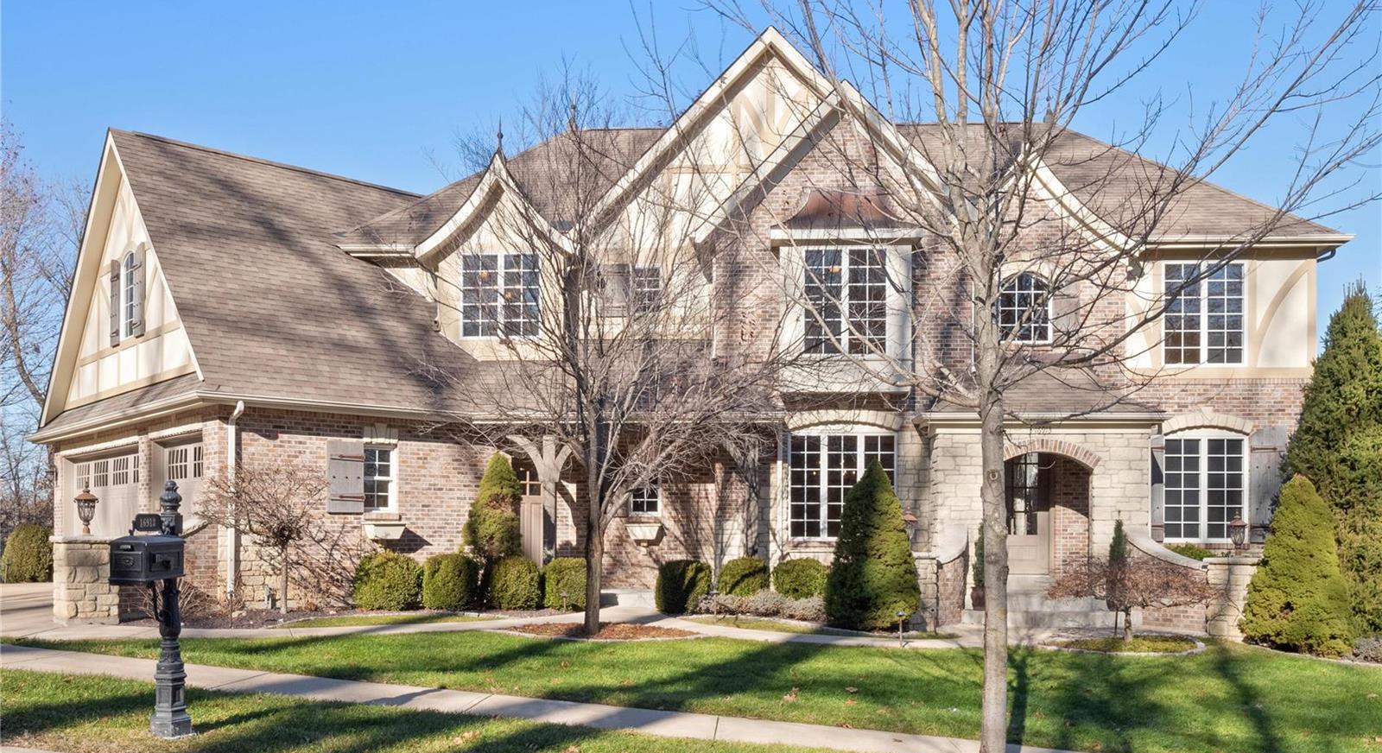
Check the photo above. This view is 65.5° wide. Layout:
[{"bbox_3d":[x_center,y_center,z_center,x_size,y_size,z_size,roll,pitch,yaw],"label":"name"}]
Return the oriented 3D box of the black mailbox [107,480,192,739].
[{"bbox_3d":[-3.480,1.557,7.020,0.260,1.680,0.580,0,-3,9],"label":"black mailbox"}]

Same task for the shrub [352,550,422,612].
[{"bbox_3d":[-5.167,3.492,18.300,1.180,1.020,1.150,0,-2,1],"label":"shrub"}]

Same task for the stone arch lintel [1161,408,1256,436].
[{"bbox_3d":[8.745,0.766,18.150,1.550,0.460,0.180,0,0,2],"label":"stone arch lintel"}]

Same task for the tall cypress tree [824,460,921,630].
[{"bbox_3d":[2.701,2.523,16.000,1.380,2.500,1.380,0,-2,0],"label":"tall cypress tree"}]

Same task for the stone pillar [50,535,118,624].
[{"bbox_3d":[-9.068,3.048,16.100,0.760,1.290,0.760,2,-2,-43],"label":"stone pillar"}]

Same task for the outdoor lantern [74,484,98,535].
[{"bbox_3d":[-9.068,1.997,16.100,0.370,0.770,0.370,2,-2,-43],"label":"outdoor lantern"}]

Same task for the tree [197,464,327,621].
[{"bbox_3d":[-5.961,2.290,15.000,1.720,2.100,1.650,0,-2,0],"label":"tree"}]

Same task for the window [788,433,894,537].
[{"bbox_3d":[2.534,1.803,17.950,1.770,1.800,0.140,0,-2,0],"label":"window"}]

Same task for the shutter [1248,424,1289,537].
[{"bbox_3d":[9.865,1.797,18.350,0.660,1.960,0.060,0,-2,0],"label":"shutter"}]

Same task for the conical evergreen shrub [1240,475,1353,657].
[{"bbox_3d":[9.817,3.040,17.400,1.820,2.850,1.820,0,-2,1],"label":"conical evergreen shrub"}]

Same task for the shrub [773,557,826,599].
[{"bbox_3d":[2.010,3.757,19.900,1.020,0.860,1.020,0,-2,1],"label":"shrub"}]

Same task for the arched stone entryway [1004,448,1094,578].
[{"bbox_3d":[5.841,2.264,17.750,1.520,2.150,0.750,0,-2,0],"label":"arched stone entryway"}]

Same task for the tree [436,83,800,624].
[{"bbox_3d":[-1.164,-0.358,16.200,5.600,8.450,5.200,0,-2,1],"label":"tree"}]

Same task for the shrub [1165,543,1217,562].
[{"bbox_3d":[8.115,3.111,17.500,0.880,0.780,0.850,0,-2,0],"label":"shrub"}]

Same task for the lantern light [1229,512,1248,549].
[{"bbox_3d":[8.363,2.372,16.400,0.300,0.610,0.300,0,-2,0],"label":"lantern light"}]

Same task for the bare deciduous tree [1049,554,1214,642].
[{"bbox_3d":[6.920,3.496,16.900,2.550,1.380,2.400,0,-2,1],"label":"bare deciduous tree"}]

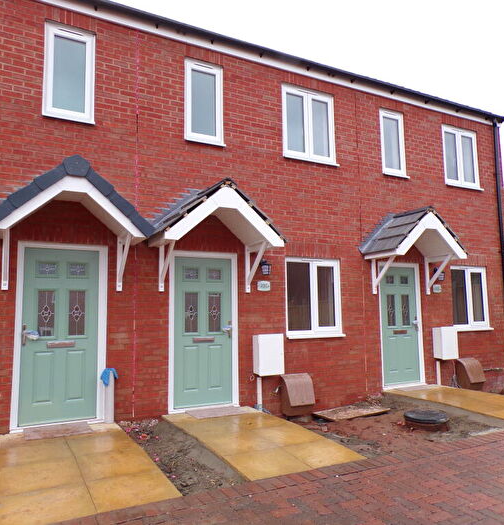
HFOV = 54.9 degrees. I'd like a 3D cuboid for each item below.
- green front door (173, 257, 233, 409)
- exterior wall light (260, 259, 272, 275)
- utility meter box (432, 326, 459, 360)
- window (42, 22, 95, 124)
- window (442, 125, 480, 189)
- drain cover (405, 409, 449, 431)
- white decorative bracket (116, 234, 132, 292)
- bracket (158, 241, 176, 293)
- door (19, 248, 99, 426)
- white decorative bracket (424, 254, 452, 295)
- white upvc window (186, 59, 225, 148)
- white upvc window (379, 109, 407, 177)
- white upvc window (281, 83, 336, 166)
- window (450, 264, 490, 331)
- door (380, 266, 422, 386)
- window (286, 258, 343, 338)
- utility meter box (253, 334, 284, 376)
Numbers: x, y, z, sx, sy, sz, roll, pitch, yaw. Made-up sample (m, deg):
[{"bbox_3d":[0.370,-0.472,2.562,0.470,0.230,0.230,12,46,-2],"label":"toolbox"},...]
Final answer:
[{"bbox_3d":[-0.645,0.912,6.478,0.833,1.950,0.070,3,-7,-29],"label":"green front door"},{"bbox_3d":[0.217,0.069,6.936,0.165,0.225,0.120,3,-7,-29],"label":"exterior wall light"},{"bbox_3d":[3.408,1.421,8.521,0.410,0.550,0.180,3,-7,-29],"label":"utility meter box"},{"bbox_3d":[-2.232,-2.319,5.956,0.585,1.169,0.100,3,-7,-29],"label":"window"},{"bbox_3d":[4.070,-2.026,9.416,0.987,1.169,0.100,3,-7,-29],"label":"window"},{"bbox_3d":[2.215,1.942,6.010,0.620,0.110,0.620,3,-7,-29],"label":"drain cover"},{"bbox_3d":[-1.511,0.003,5.758,0.070,0.650,0.480,3,-7,-29],"label":"white decorative bracket"},{"bbox_3d":[-1.043,0.026,6.020,0.070,0.650,0.480,3,-7,-29],"label":"bracket"},{"bbox_3d":[-2.195,0.828,5.579,0.830,1.960,0.070,3,-7,-29],"label":"door"},{"bbox_3d":[3.235,0.206,8.356,0.070,0.680,0.530,3,-7,-29],"label":"white decorative bracket"},{"bbox_3d":[-0.667,-2.247,6.815,0.584,1.169,0.100,3,-7,-29],"label":"white upvc window"},{"bbox_3d":[2.483,-2.093,8.559,0.580,1.170,0.080,3,-7,-29],"label":"white upvc window"},{"bbox_3d":[0.898,-2.159,7.672,1.010,1.170,0.080,3,-7,-29],"label":"white upvc window"},{"bbox_3d":[4.114,0.688,9.120,1.023,1.202,0.100,3,-7,-29],"label":"window"},{"bbox_3d":[2.498,1.058,8.203,0.830,1.950,0.070,3,-7,-29],"label":"door"},{"bbox_3d":[0.959,0.541,7.388,1.022,1.202,0.100,3,-7,-29],"label":"window"},{"bbox_3d":[0.237,1.289,6.765,0.405,0.550,0.190,3,-7,-29],"label":"utility meter box"}]

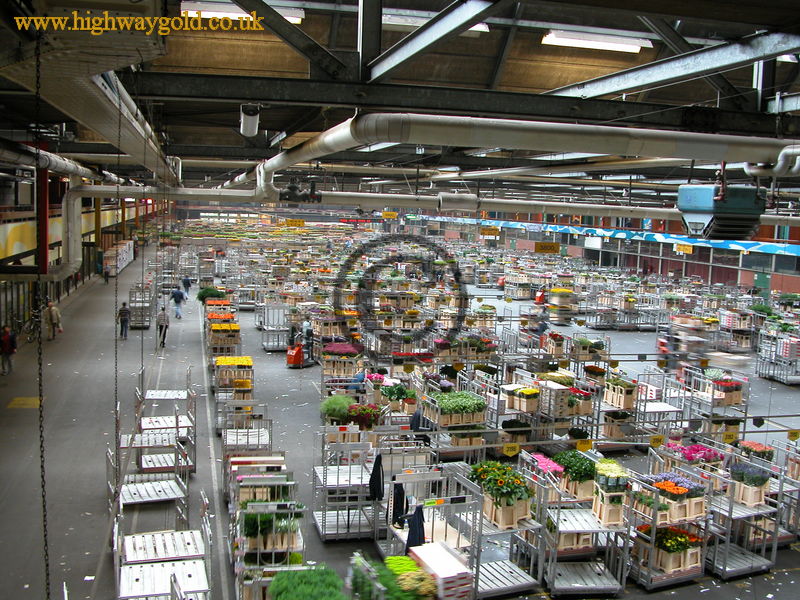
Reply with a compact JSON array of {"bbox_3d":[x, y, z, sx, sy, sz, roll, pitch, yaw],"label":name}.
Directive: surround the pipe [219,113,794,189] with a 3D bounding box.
[{"bbox_3d":[-2.093,-4.005,26.009,5.350,0.340,35.000,0,7,-15],"label":"pipe"}]

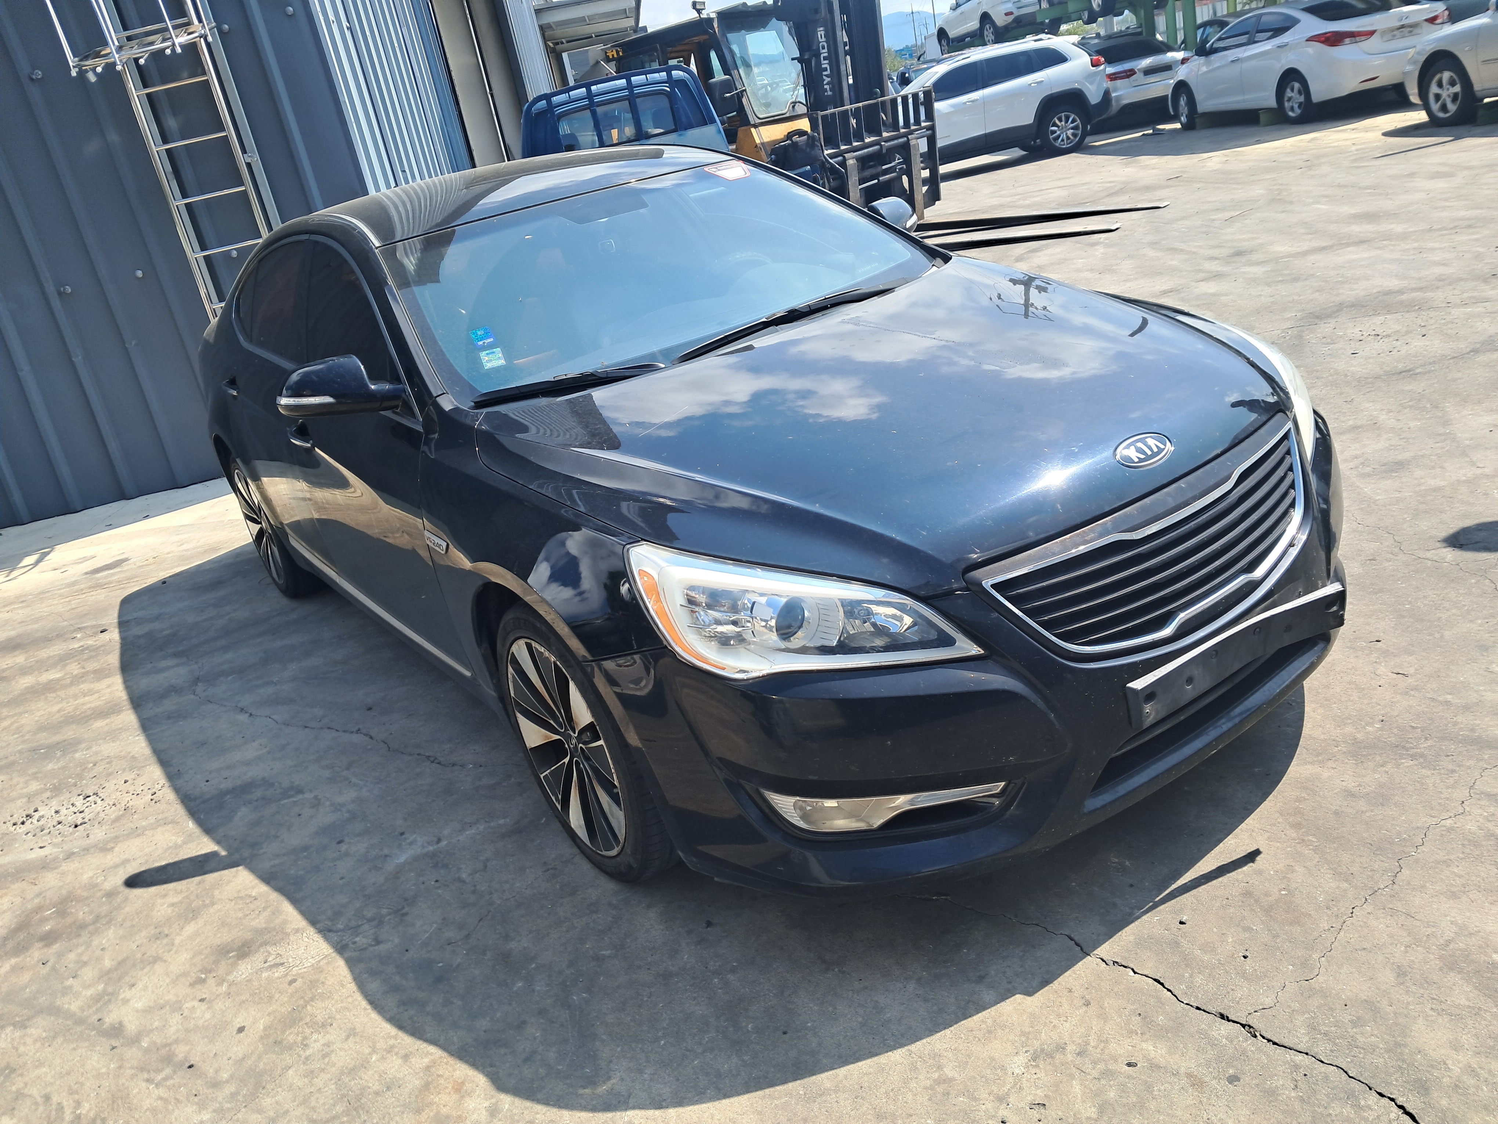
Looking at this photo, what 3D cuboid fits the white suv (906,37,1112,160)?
[{"bbox_3d":[3.078,-6.722,17.657,4.620,1.690,1.860,-15,21,-9],"label":"white suv"}]

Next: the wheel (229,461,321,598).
[{"bbox_3d":[-1.890,-0.176,4.772,0.240,0.665,0.665,-24,23,-29],"label":"wheel"}]

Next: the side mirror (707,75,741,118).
[{"bbox_3d":[-0.237,-4.380,11.000,0.250,0.340,0.100,-22,22,-24],"label":"side mirror"}]

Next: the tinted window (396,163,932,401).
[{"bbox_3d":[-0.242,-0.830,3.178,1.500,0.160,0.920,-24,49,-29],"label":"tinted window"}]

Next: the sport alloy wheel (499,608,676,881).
[{"bbox_3d":[-0.294,0.350,2.476,0.240,0.665,0.665,-24,23,-29],"label":"sport alloy wheel"}]

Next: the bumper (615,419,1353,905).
[{"bbox_3d":[0.669,0.087,2.324,1.840,0.560,0.740,-24,23,-29],"label":"bumper"}]

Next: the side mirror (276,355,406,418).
[{"bbox_3d":[-0.989,-0.424,2.789,0.240,0.160,0.200,-24,23,-29],"label":"side mirror"}]

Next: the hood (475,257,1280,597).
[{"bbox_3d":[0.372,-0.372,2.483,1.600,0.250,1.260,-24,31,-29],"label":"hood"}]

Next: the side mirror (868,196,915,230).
[{"bbox_3d":[0.506,-1.083,3.677,0.240,0.160,0.200,-24,23,-29],"label":"side mirror"}]

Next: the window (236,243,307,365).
[{"bbox_3d":[-1.570,-0.847,3.819,0.100,0.400,1.100,1,10,-35],"label":"window"}]

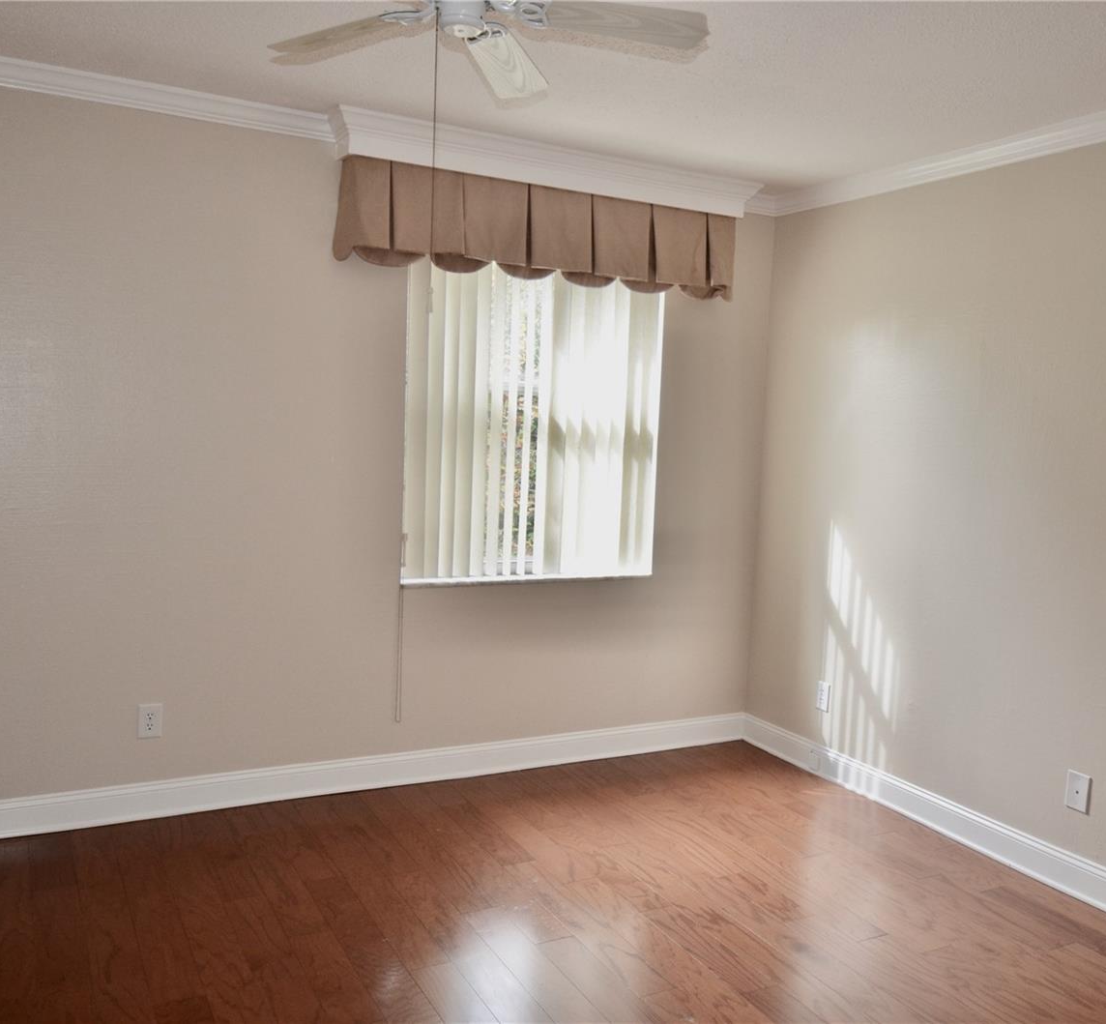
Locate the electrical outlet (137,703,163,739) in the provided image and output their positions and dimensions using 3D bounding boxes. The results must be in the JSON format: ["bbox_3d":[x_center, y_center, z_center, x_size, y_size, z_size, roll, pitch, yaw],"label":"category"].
[{"bbox_3d":[-1.423,0.742,3.639,0.078,0.122,0.008,0,6,-28],"label":"electrical outlet"}]

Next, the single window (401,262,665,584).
[{"bbox_3d":[-0.067,-0.443,4.280,1.177,1.454,0.102,0,6,-28],"label":"single window"}]

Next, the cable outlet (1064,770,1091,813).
[{"bbox_3d":[1.725,0.921,3.385,0.008,0.123,0.079,0,6,-28],"label":"cable outlet"}]

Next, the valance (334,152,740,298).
[{"bbox_3d":[-0.003,-1.094,4.110,1.704,0.366,0.140,0,6,-28],"label":"valance"}]

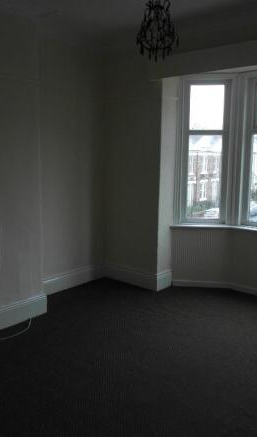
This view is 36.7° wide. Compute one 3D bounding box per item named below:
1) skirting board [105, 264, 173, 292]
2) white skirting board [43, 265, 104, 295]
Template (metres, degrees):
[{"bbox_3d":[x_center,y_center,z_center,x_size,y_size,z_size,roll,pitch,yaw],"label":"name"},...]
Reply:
[{"bbox_3d":[0.102,0.671,4.713,0.838,0.206,0.312,8,11,41],"label":"skirting board"},{"bbox_3d":[-0.664,0.701,4.446,0.037,0.203,1.136,7,10,38],"label":"white skirting board"}]

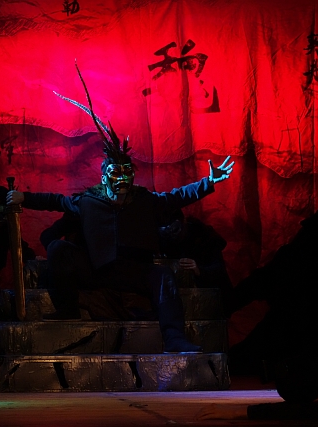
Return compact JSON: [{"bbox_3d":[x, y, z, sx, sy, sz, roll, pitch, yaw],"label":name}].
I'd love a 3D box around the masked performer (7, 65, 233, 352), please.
[{"bbox_3d":[-0.288,-0.066,8.562,1.469,1.967,0.850,0,-5,-5],"label":"masked performer"}]

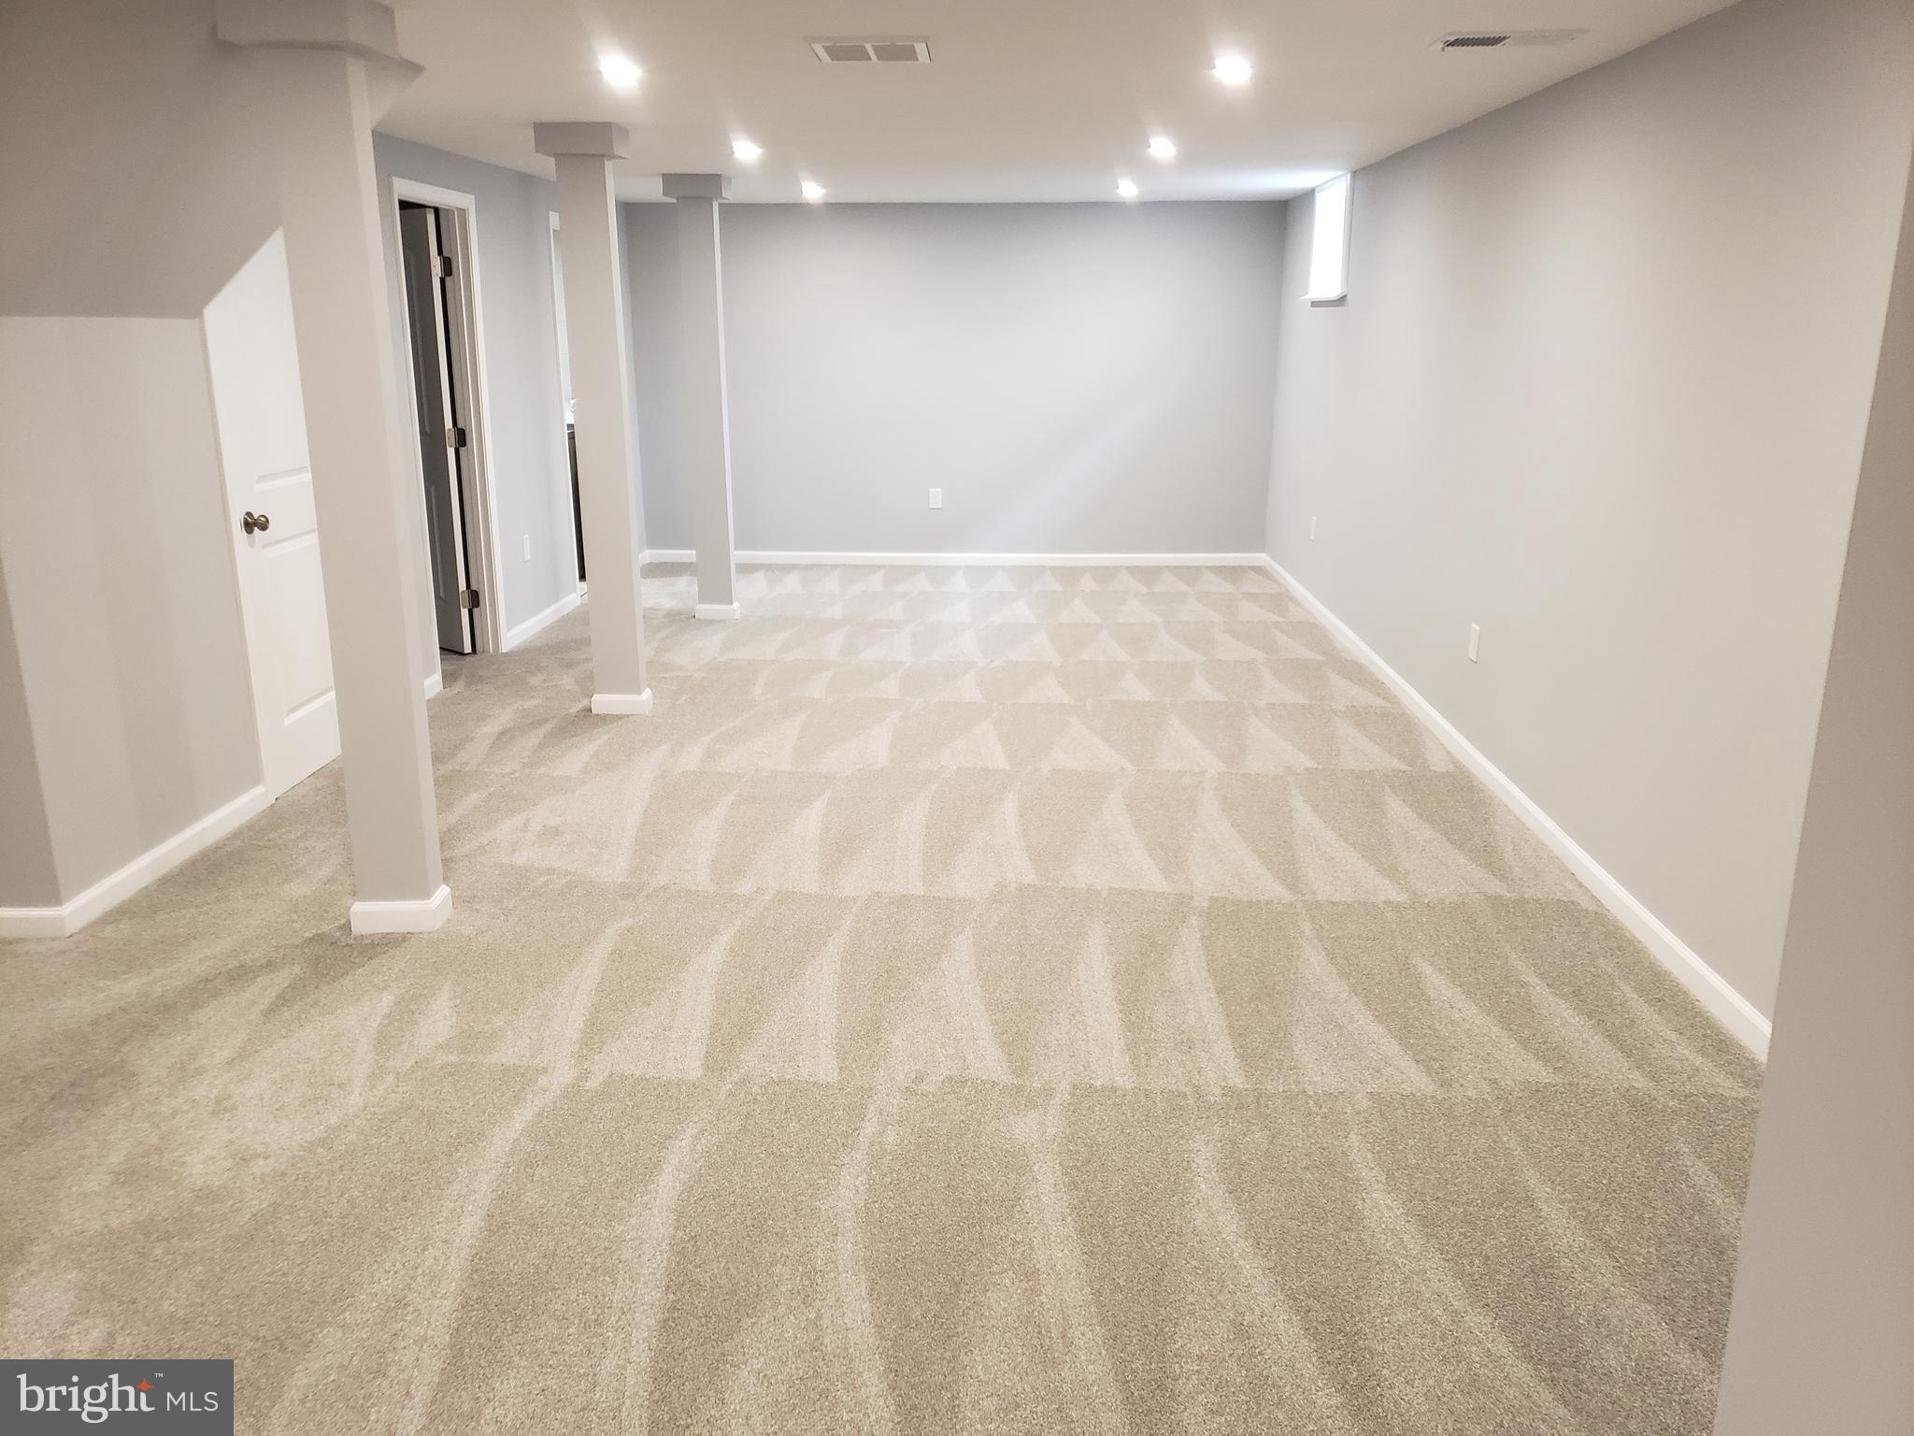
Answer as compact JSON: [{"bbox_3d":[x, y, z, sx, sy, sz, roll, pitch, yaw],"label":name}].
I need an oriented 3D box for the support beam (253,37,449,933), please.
[{"bbox_3d":[-1.488,-0.490,3.583,0.205,2.175,0.135,1,15,2],"label":"support beam"}]

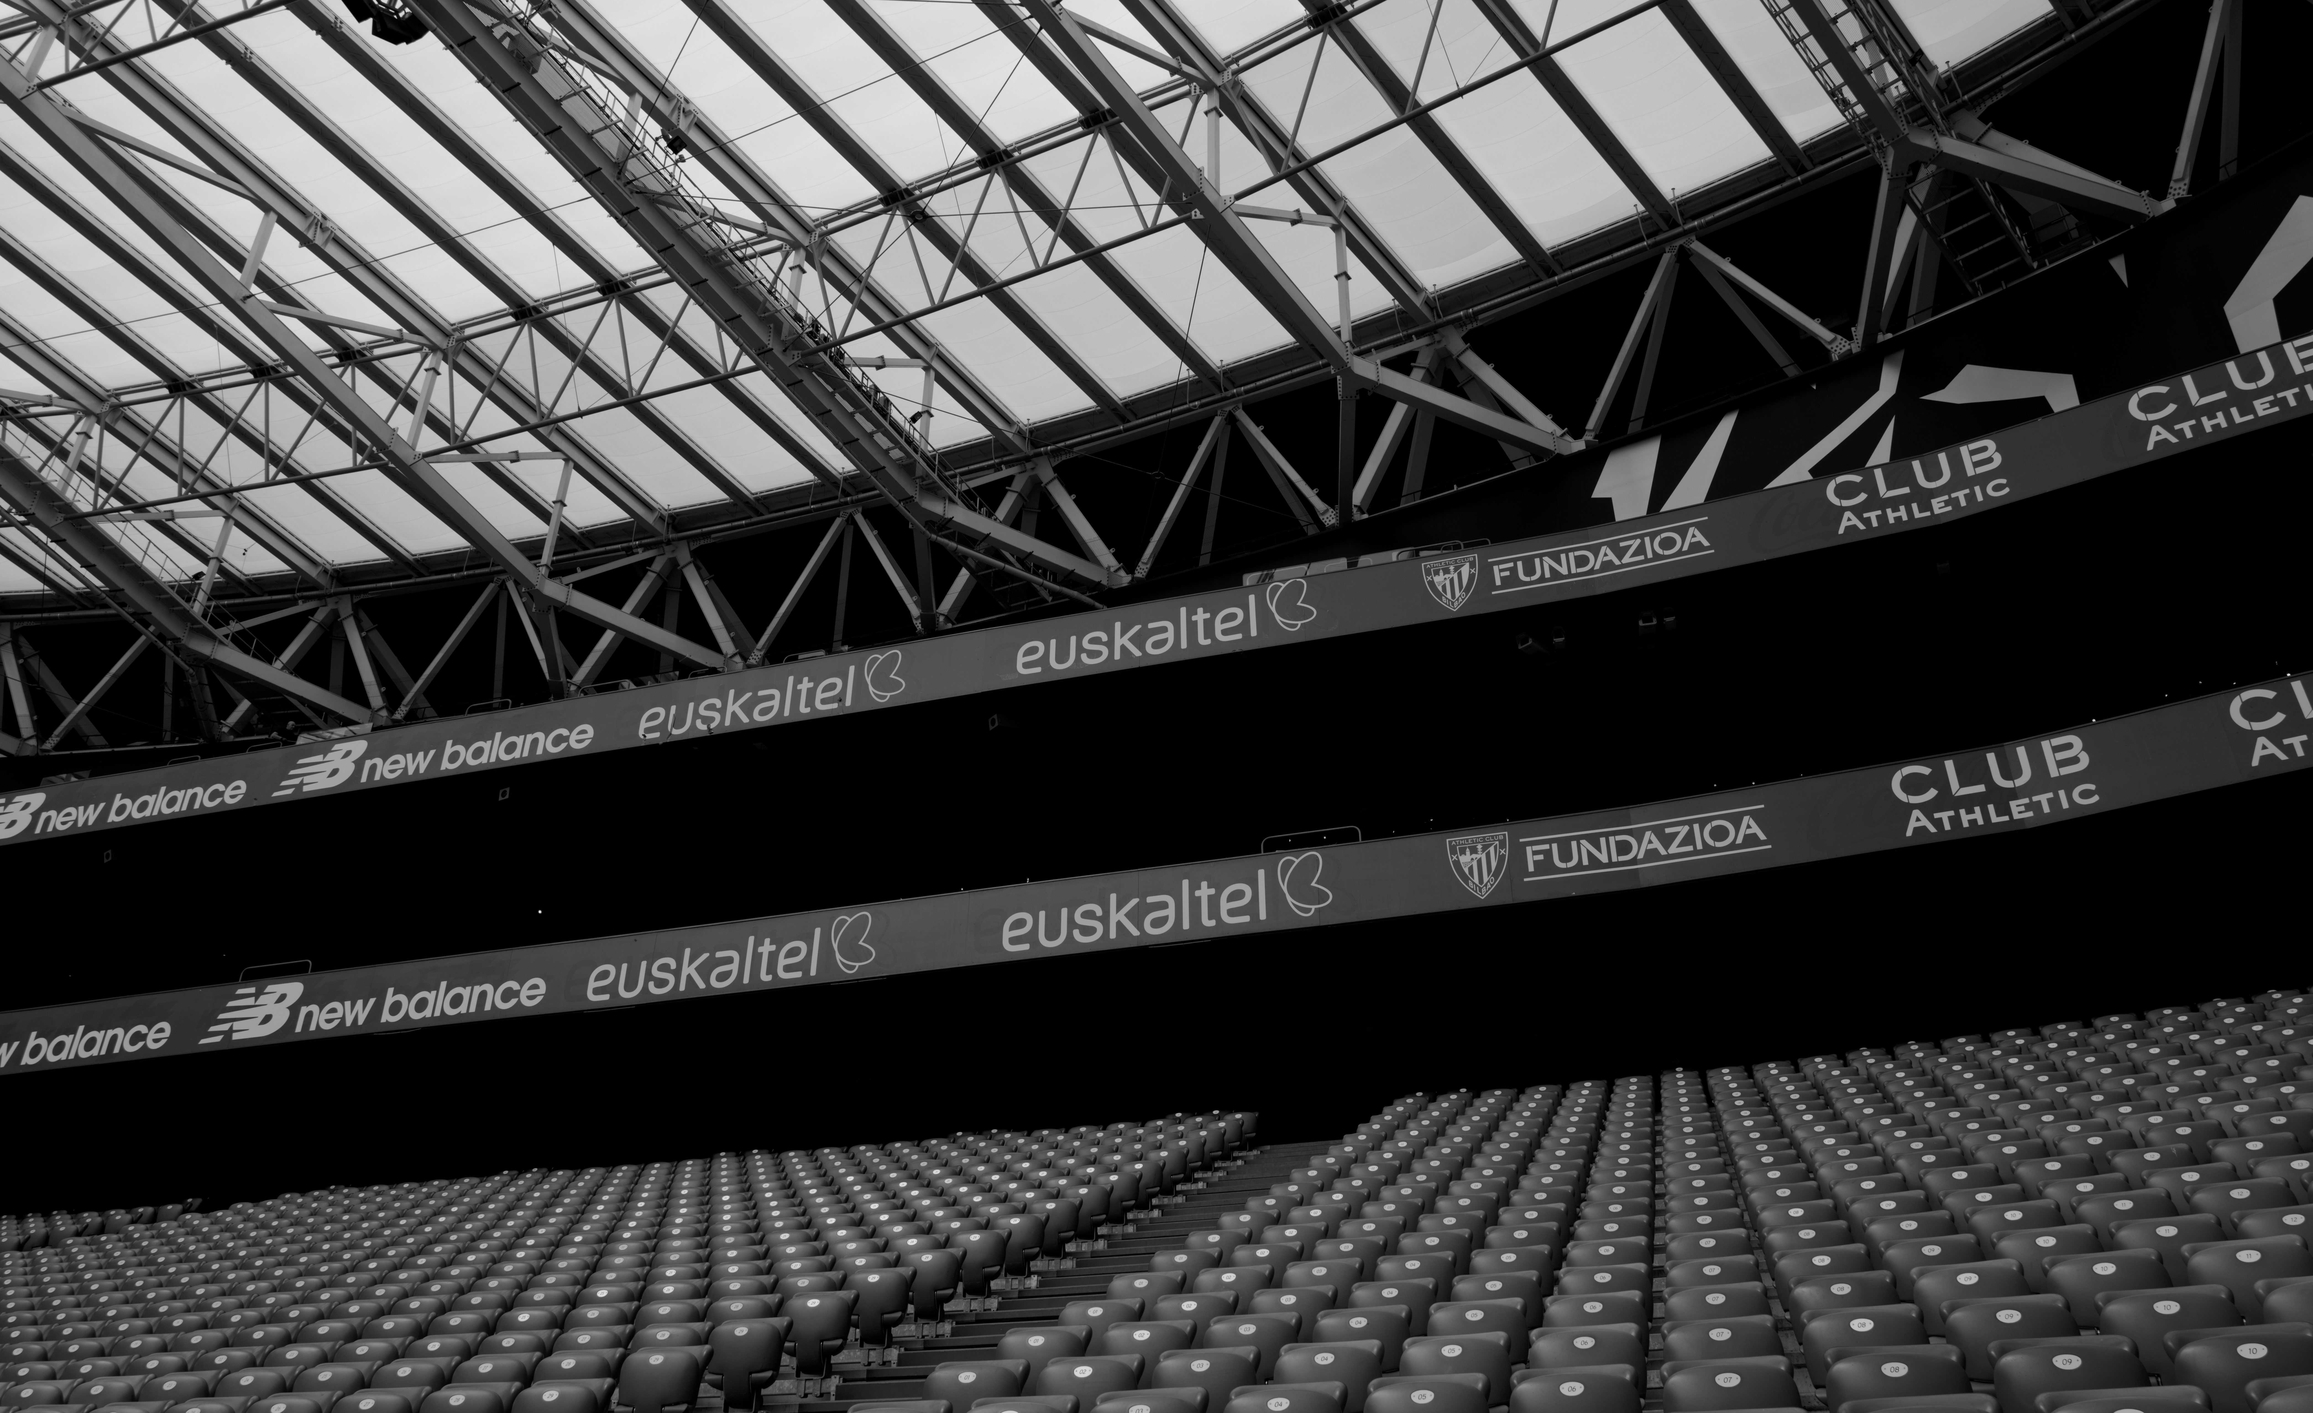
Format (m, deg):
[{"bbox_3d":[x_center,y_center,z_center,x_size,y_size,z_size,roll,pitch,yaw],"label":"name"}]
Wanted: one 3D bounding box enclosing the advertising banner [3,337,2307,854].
[{"bbox_3d":[-3.256,-0.640,26.172,35.474,1.062,1.161,-10,-31,17],"label":"advertising banner"}]

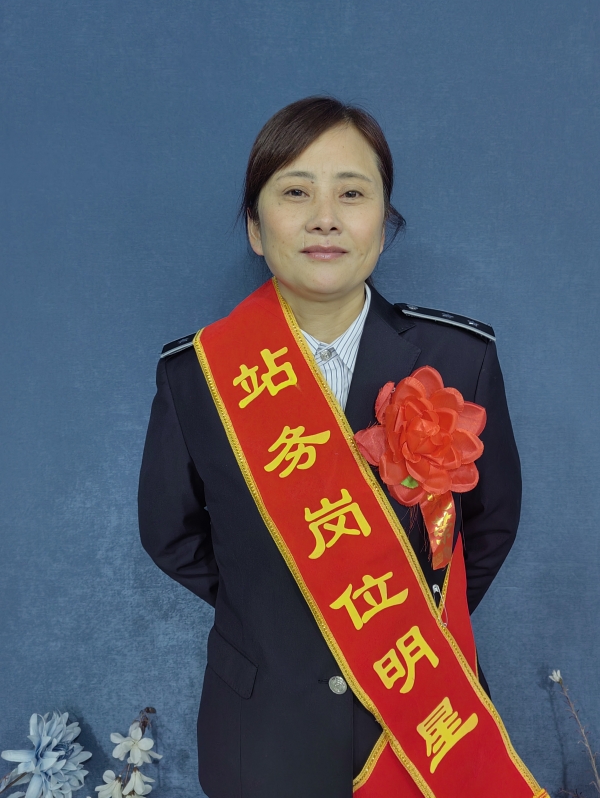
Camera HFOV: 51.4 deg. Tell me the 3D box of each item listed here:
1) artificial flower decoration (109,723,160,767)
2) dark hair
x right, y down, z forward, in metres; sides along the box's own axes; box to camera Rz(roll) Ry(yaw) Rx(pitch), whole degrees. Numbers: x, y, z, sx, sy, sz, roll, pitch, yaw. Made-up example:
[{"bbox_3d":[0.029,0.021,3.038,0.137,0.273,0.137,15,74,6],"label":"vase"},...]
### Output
[{"bbox_3d":[-0.261,0.550,0.990,0.078,0.068,0.050,-1,8,-9],"label":"artificial flower decoration"},{"bbox_3d":[0.027,-0.280,0.770,0.192,0.190,0.195,0,8,-2],"label":"dark hair"}]

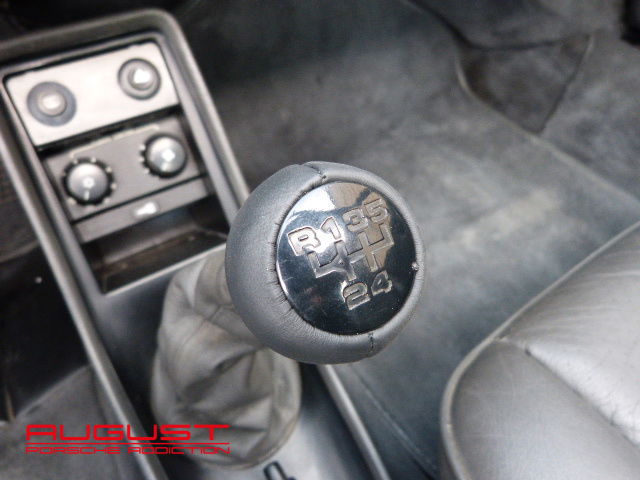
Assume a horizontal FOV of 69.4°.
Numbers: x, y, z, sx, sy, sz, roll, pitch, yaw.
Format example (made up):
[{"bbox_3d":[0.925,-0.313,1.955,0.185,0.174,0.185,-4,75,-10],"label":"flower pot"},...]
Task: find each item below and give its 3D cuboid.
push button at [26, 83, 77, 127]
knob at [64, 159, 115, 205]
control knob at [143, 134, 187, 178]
[{"bbox_3d":[-0.167,-0.084,0.287,0.028,0.028,0.010,-25,26,-20],"label":"push button"},{"bbox_3d":[-0.152,-0.038,0.303,0.029,0.015,0.029,-25,107,-20],"label":"knob"},{"bbox_3d":[-0.111,-0.061,0.336,0.028,0.016,0.028,-24,107,-19],"label":"control knob"}]

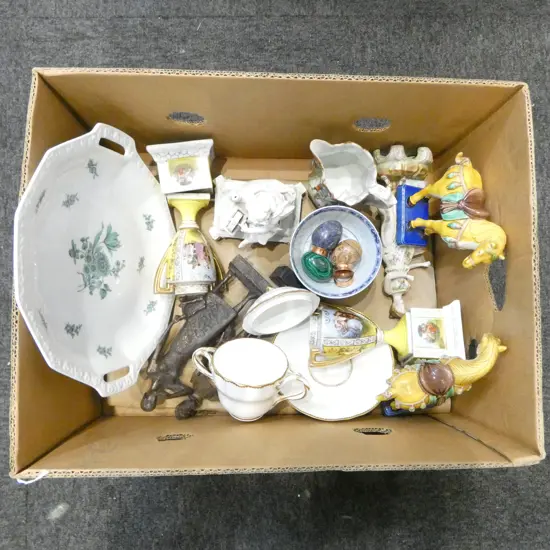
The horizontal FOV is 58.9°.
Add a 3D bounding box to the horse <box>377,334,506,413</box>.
[{"bbox_3d":[0.204,0.129,0.620,0.130,0.148,0.060,-9,69,-6],"label":"horse"}]

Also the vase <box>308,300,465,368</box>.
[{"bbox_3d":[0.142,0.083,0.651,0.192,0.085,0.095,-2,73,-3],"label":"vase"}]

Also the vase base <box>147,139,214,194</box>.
[{"bbox_3d":[-0.119,-0.138,0.660,0.085,0.085,0.063,-8,91,-3],"label":"vase base"}]

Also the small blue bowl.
[{"bbox_3d":[0.081,-0.029,0.670,0.121,0.057,0.121,0,85,-3],"label":"small blue bowl"}]

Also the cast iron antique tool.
[{"bbox_3d":[-0.089,0.084,0.643,0.107,0.075,0.215,38,84,1],"label":"cast iron antique tool"}]

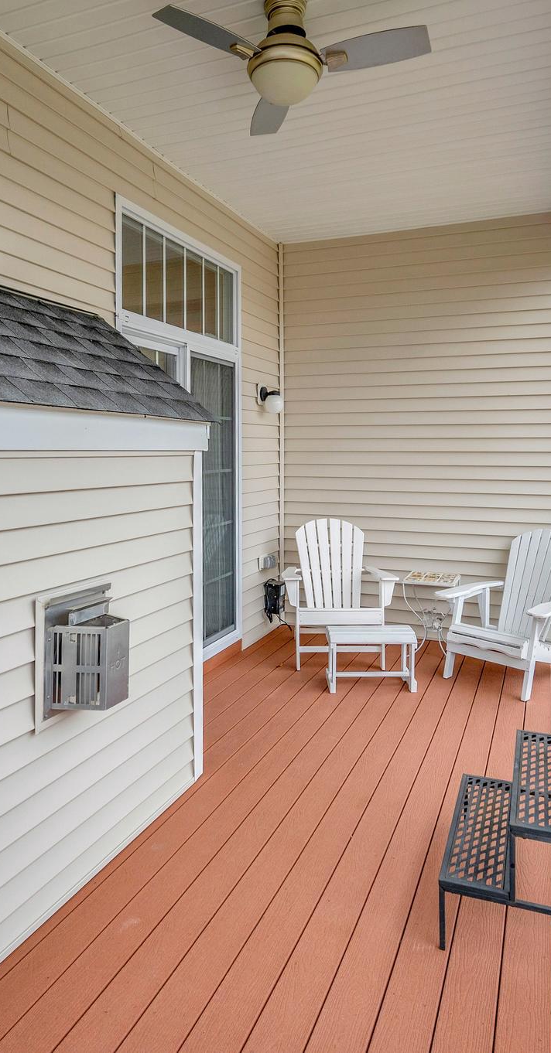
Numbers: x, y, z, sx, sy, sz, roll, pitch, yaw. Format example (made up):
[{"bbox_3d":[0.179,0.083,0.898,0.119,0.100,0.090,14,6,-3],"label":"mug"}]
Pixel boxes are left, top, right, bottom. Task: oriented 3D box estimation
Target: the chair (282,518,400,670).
[{"bbox_3d":[0.435,0.462,4.520,0.780,0.930,0.860,0,4,0],"label":"chair"}]

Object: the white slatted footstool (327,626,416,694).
[{"bbox_3d":[0.597,0.823,3.850,0.530,0.360,0.360,0,4,0],"label":"white slatted footstool"}]

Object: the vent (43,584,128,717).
[{"bbox_3d":[-0.590,0.410,2.060,0.170,0.360,0.310,2,5,22],"label":"vent"}]

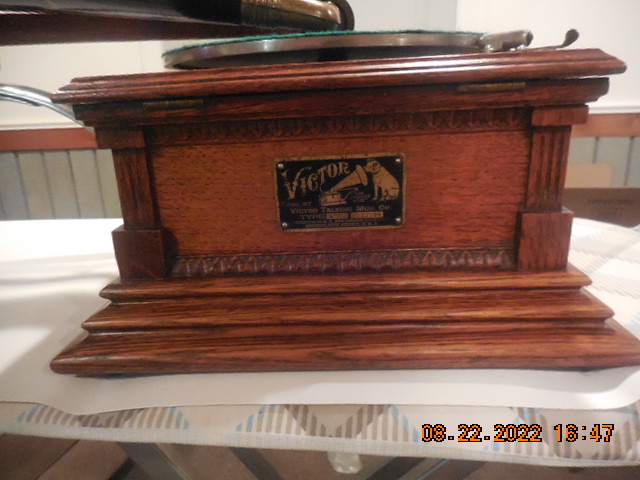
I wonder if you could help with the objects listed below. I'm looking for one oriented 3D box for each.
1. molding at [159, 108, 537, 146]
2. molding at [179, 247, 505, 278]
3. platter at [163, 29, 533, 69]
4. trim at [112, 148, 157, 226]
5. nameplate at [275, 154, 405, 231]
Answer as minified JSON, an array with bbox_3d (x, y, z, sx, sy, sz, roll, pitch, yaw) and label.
[{"bbox_3d":[0.009,-0.080,0.327,0.269,0.015,0.007,-2,16,4],"label":"molding"},{"bbox_3d":[0.014,0.017,0.355,0.269,0.017,0.007,-2,16,4],"label":"molding"},{"bbox_3d":[0.004,-0.182,0.469,0.304,0.011,0.304,-2,16,4],"label":"platter"},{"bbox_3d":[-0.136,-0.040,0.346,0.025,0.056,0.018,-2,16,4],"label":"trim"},{"bbox_3d":[0.015,-0.034,0.343,0.094,0.054,0.003,-2,16,4],"label":"nameplate"}]

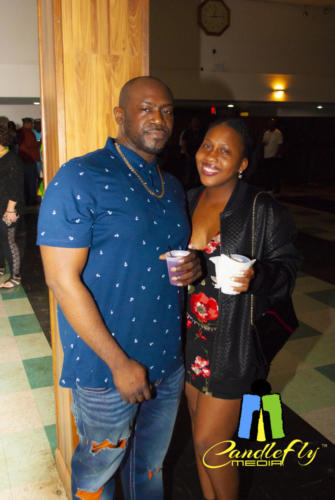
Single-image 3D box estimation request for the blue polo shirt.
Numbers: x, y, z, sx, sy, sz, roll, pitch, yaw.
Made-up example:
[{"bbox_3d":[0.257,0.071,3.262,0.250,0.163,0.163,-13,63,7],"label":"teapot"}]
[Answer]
[{"bbox_3d":[-0.136,0.035,1.644,0.540,0.790,0.340,-10,19,-37],"label":"blue polo shirt"}]

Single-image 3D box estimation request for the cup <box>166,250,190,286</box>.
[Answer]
[{"bbox_3d":[0.034,0.057,1.530,0.073,0.090,0.073,1,15,0],"label":"cup"}]

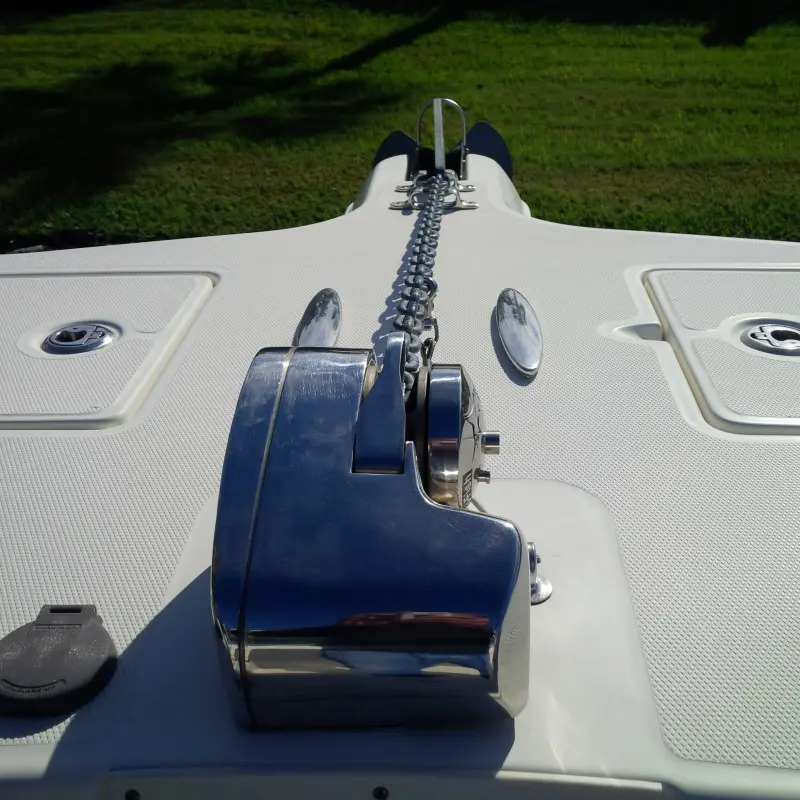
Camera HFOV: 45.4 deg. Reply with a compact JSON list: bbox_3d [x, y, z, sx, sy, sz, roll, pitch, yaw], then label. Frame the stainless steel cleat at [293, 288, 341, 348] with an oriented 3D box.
[{"bbox_3d":[-0.090,-0.081,1.068,0.043,0.020,0.208,0,30,2],"label":"stainless steel cleat"}]

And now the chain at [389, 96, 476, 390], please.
[{"bbox_3d":[0.036,-0.199,1.157,0.130,0.130,0.889,1,30,4],"label":"chain"}]

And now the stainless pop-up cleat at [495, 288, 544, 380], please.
[{"bbox_3d":[0.132,-0.080,1.058,0.043,0.020,0.208,-1,30,0],"label":"stainless pop-up cleat"}]

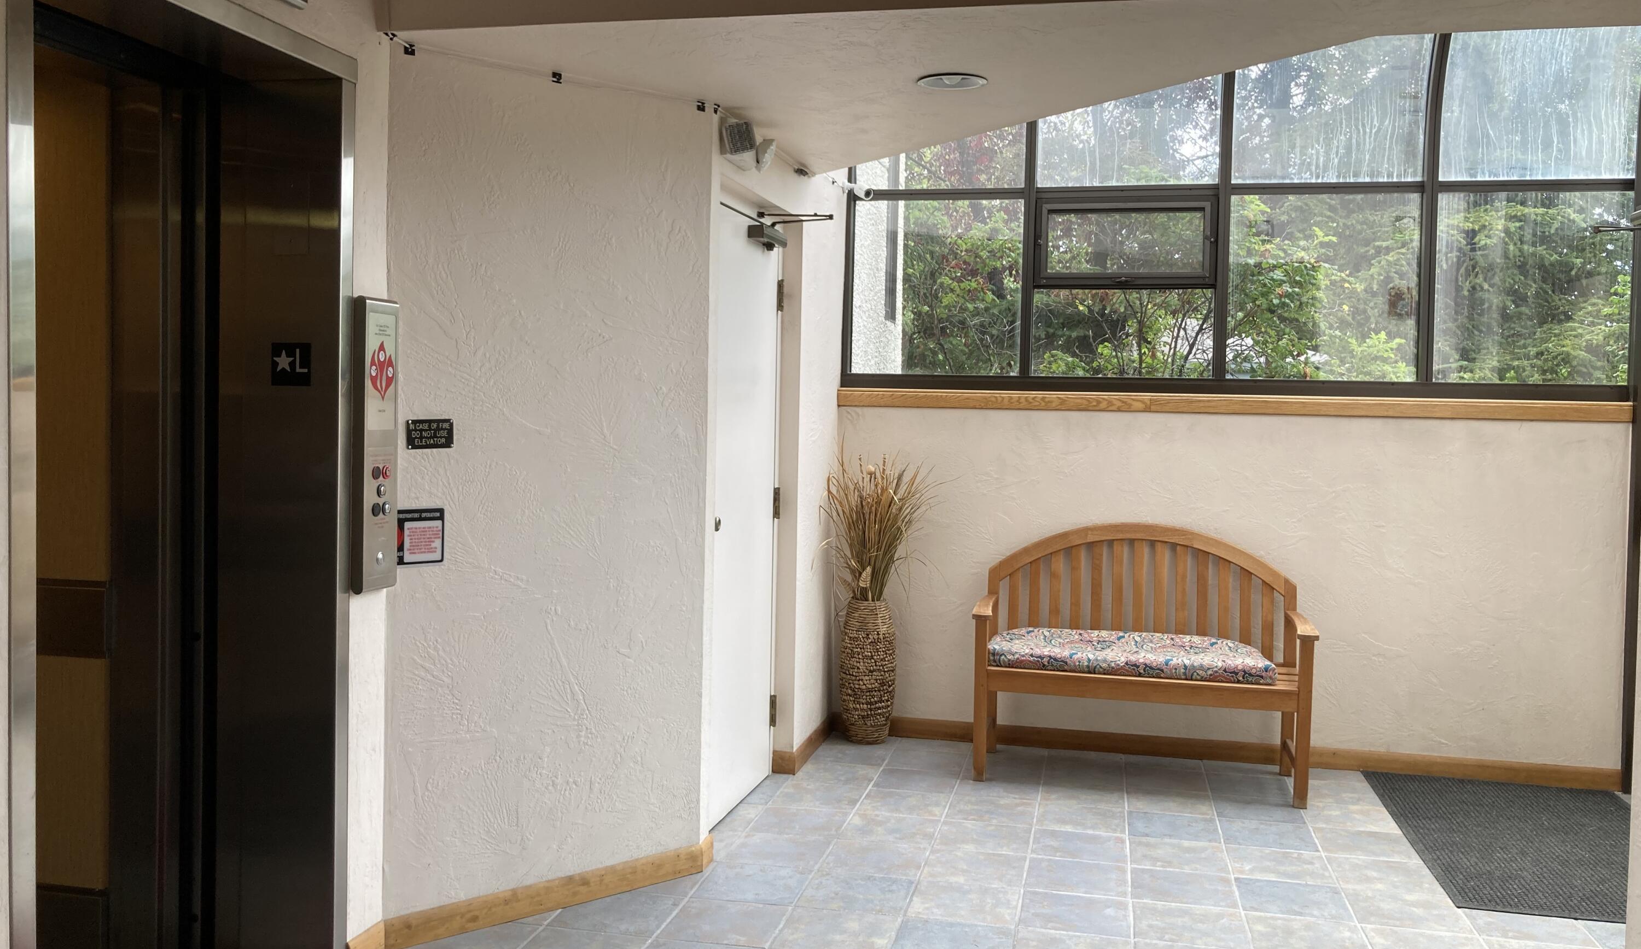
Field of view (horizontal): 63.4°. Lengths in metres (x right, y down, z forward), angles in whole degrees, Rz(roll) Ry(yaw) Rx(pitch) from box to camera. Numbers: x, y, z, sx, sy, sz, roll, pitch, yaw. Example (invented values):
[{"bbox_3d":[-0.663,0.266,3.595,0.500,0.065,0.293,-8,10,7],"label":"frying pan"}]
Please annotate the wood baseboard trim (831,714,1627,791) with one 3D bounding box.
[{"bbox_3d":[1.598,1.143,5.516,3.129,0.088,0.022,2,2,12],"label":"wood baseboard trim"}]

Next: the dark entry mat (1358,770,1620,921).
[{"bbox_3d":[2.454,1.233,4.480,0.924,0.009,1.540,2,2,12],"label":"dark entry mat"}]

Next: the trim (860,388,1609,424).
[{"bbox_3d":[1.610,-0.288,5.466,3.121,0.080,0.040,2,2,12],"label":"trim"}]

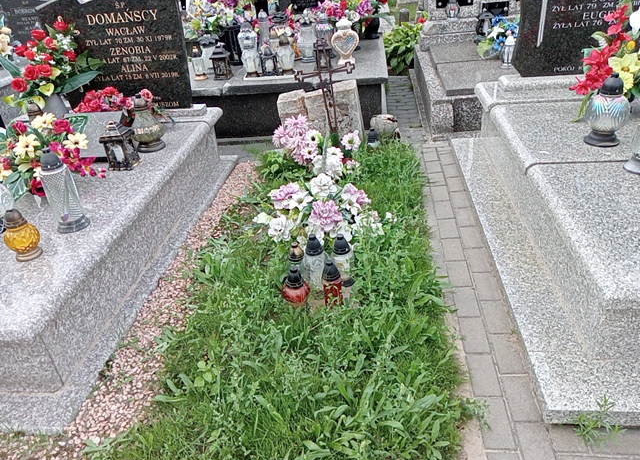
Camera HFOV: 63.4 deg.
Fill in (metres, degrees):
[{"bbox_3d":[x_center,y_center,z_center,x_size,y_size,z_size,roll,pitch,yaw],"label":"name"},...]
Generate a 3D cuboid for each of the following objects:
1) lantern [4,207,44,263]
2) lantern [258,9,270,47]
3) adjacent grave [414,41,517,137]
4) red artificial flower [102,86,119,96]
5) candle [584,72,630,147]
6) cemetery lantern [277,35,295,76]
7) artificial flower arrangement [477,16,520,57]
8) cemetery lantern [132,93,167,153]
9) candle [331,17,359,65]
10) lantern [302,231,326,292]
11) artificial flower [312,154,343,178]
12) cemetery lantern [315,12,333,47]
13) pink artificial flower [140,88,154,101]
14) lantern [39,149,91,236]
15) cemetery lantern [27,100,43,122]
[{"bbox_3d":[-1.154,0.014,1.996,0.130,0.199,0.130,-1,30,7],"label":"lantern"},{"bbox_3d":[-0.487,-1.746,4.596,0.115,0.400,0.115,-1,30,7],"label":"lantern"},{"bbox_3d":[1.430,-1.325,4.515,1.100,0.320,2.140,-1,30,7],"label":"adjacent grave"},{"bbox_3d":[-1.282,-0.847,3.168,0.100,0.065,0.090,-1,30,7],"label":"red artificial flower"},{"bbox_3d":[1.375,-0.581,2.466,0.200,0.328,0.200,-1,30,7],"label":"candle"},{"bbox_3d":[-0.257,-1.349,3.970,0.140,0.278,0.140,-1,30,7],"label":"cemetery lantern"},{"bbox_3d":[1.575,-1.709,4.558,0.350,0.280,0.320,-1,30,7],"label":"artificial flower arrangement"},{"bbox_3d":[-0.990,-0.619,2.942,0.188,0.298,0.188,-1,30,7],"label":"cemetery lantern"},{"bbox_3d":[0.199,-1.498,4.108,0.213,0.337,0.115,-1,30,7],"label":"candle"},{"bbox_3d":[-0.018,0.146,2.092,0.094,0.299,0.094,-1,30,7],"label":"lantern"},{"bbox_3d":[0.045,-0.379,3.092,0.165,0.130,0.140,-1,30,7],"label":"artificial flower"},{"bbox_3d":[0.049,-1.644,4.374,0.155,0.353,0.155,-1,30,7],"label":"cemetery lantern"},{"bbox_3d":[-1.048,-0.823,3.144,0.085,0.075,0.075,-1,30,7],"label":"pink artificial flower"},{"bbox_3d":[-1.073,-0.170,2.147,0.133,0.356,0.133,-1,30,7],"label":"lantern"},{"bbox_3d":[-1.679,-0.635,3.103,0.125,0.285,0.125,-1,30,7],"label":"cemetery lantern"}]

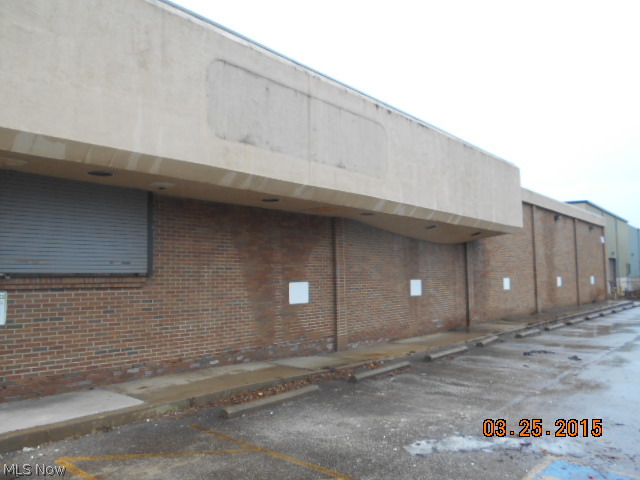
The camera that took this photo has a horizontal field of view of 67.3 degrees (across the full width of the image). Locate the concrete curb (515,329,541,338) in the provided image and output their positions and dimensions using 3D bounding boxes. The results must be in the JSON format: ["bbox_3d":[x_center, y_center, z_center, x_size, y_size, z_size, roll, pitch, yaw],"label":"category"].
[{"bbox_3d":[6.490,2.930,14.944,0.180,0.130,1.800,-5,-6,41],"label":"concrete curb"}]

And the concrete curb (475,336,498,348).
[{"bbox_3d":[4.646,2.820,13.258,0.180,0.130,1.800,-4,-5,33],"label":"concrete curb"}]

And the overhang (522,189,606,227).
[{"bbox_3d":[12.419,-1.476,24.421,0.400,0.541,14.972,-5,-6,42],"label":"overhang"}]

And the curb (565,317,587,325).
[{"bbox_3d":[9.836,3.169,18.495,0.180,0.130,1.800,-5,-6,40],"label":"curb"}]

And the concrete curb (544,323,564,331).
[{"bbox_3d":[8.208,3.055,16.794,0.180,0.130,1.800,-5,-6,41],"label":"concrete curb"}]

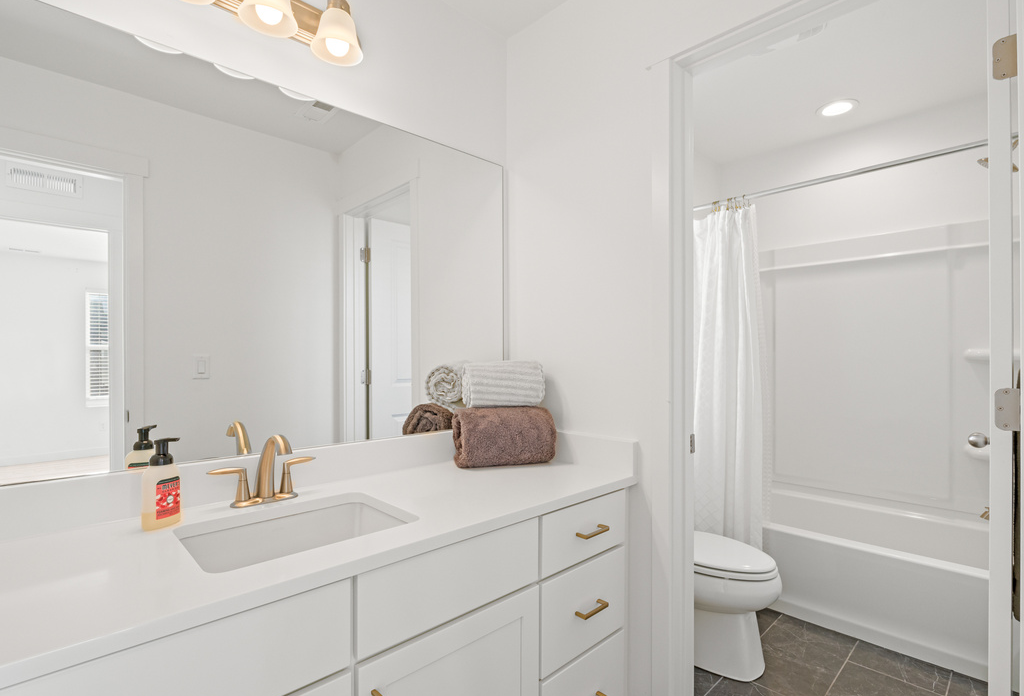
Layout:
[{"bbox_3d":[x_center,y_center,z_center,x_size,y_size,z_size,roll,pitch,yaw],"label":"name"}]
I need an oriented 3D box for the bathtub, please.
[{"bbox_3d":[1.658,1.056,2.443,0.760,0.430,1.520,1,-1,-45],"label":"bathtub"}]

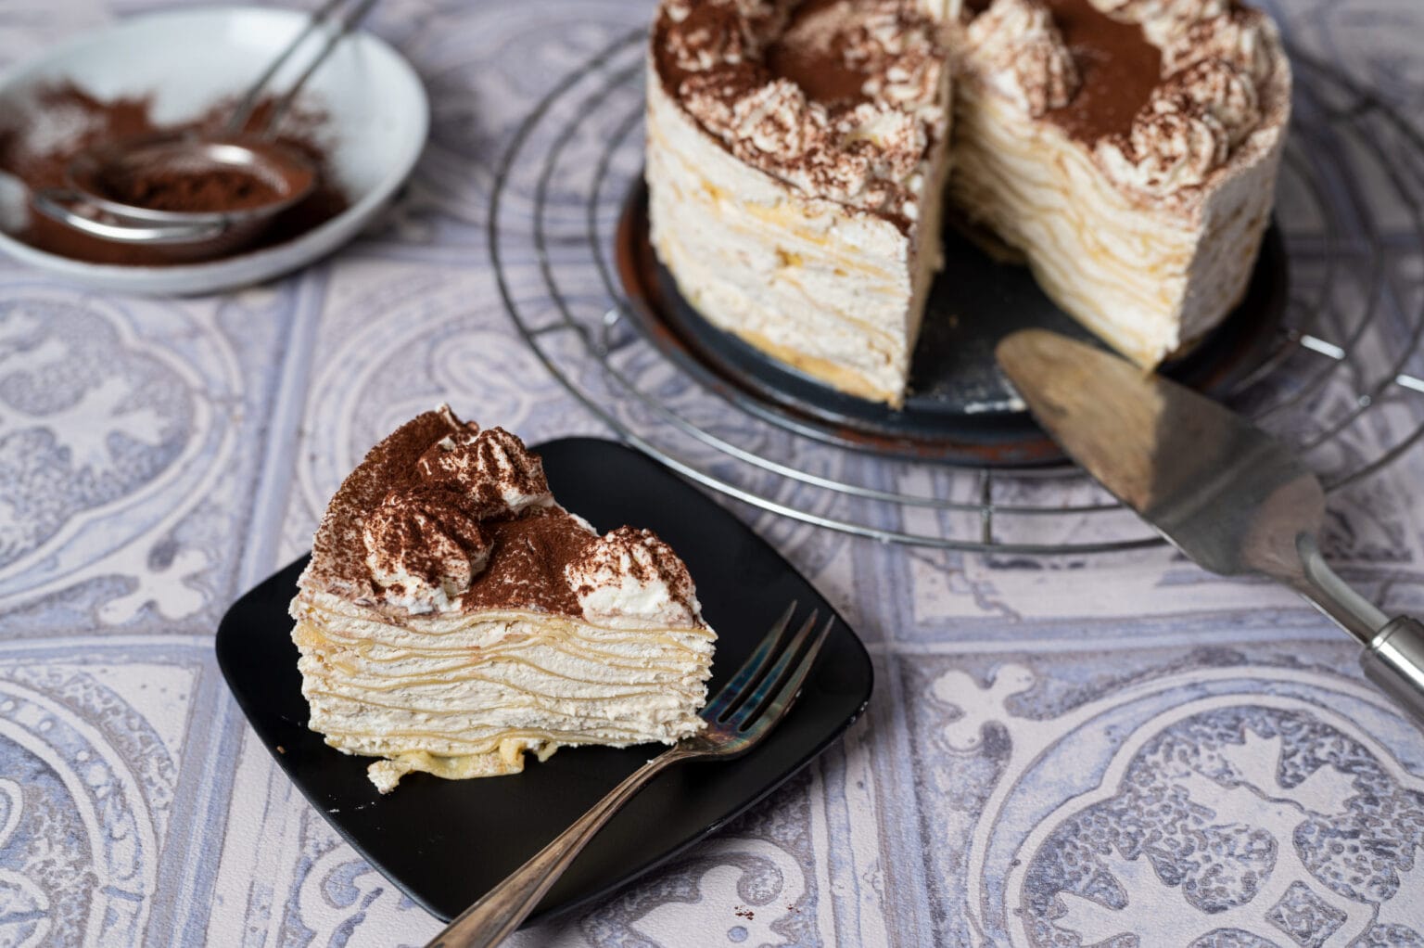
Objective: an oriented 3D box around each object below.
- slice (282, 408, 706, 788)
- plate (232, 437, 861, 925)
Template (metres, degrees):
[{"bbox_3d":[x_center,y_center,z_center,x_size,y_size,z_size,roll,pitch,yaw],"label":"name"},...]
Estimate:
[{"bbox_3d":[-0.049,0.033,0.524,0.113,0.070,0.085,18,46,17],"label":"slice"},{"bbox_3d":[-0.047,0.058,0.548,0.153,0.018,0.149,-30,51,-29],"label":"plate"}]

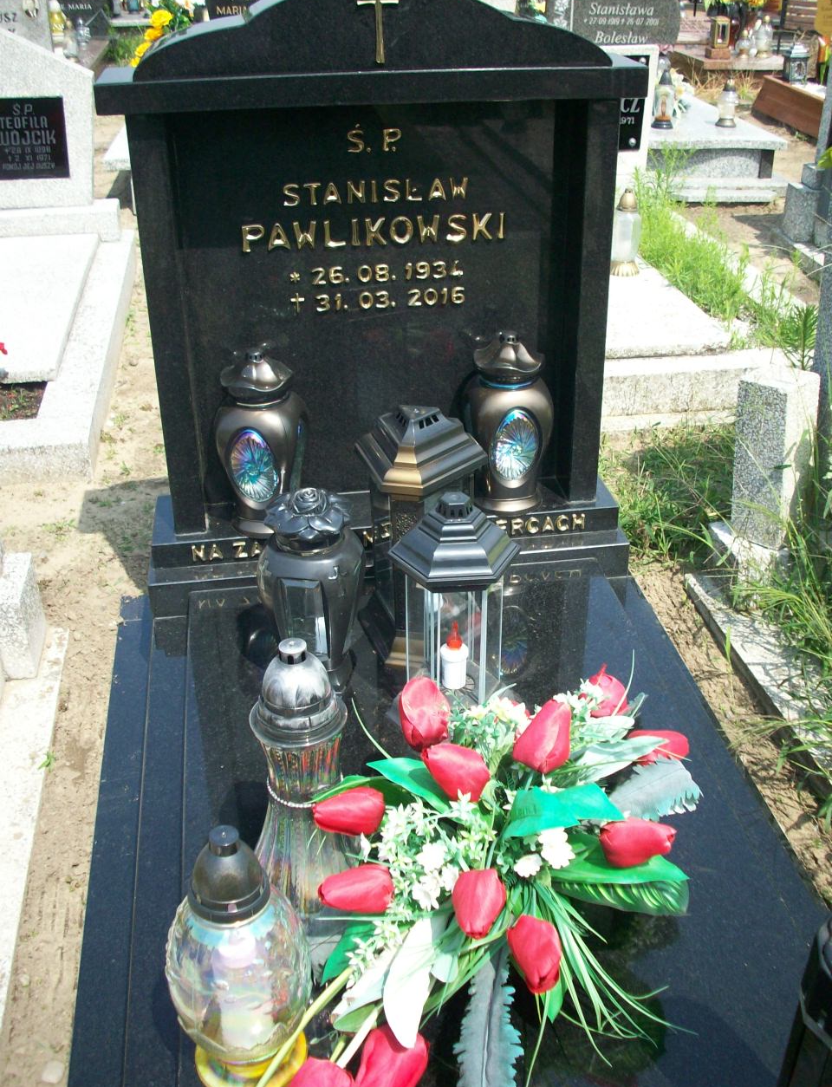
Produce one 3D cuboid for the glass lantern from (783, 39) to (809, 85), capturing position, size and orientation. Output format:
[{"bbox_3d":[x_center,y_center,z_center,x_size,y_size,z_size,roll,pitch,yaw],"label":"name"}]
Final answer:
[{"bbox_3d":[2.586,-3.268,8.050,0.145,0.290,0.145,-5,29,-8],"label":"glass lantern"}]

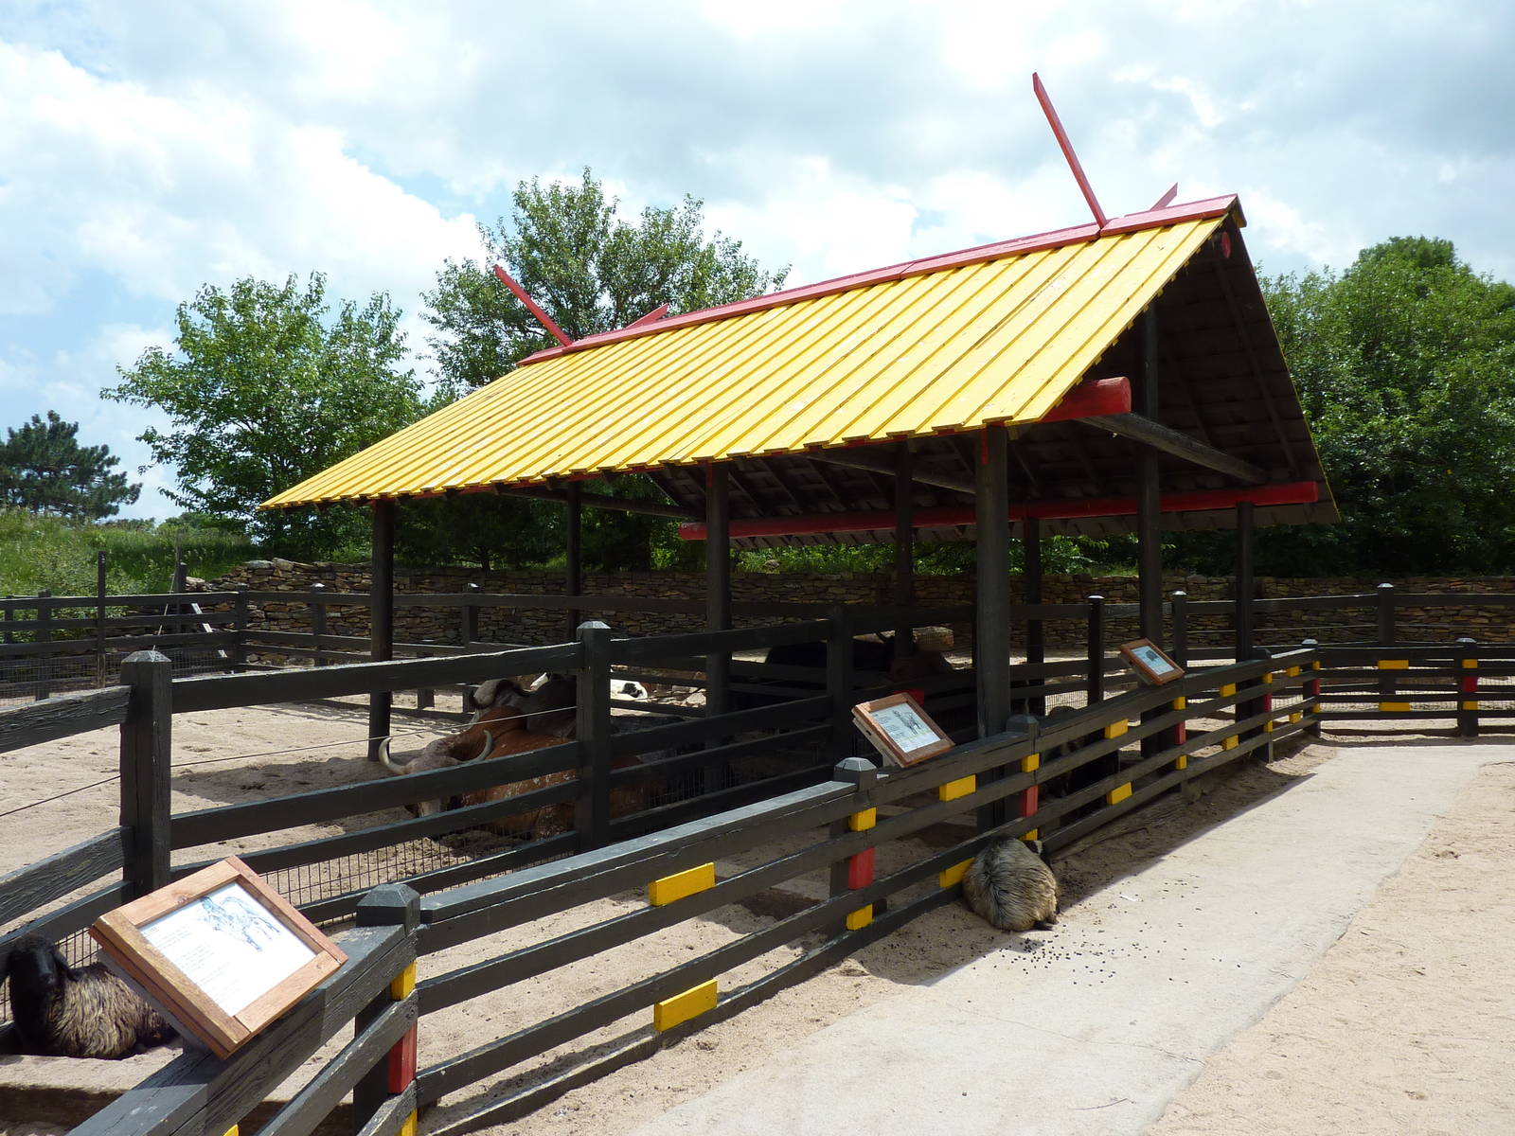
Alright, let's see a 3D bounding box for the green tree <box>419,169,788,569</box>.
[{"bbox_3d":[-3.529,-4.530,25.000,8.400,9.100,8.000,0,-2,0],"label":"green tree"}]

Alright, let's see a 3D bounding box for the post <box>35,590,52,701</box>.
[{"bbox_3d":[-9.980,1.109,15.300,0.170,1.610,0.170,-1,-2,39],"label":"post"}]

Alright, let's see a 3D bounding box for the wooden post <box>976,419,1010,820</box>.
[{"bbox_3d":[1.575,0.403,7.300,0.225,2.720,0.225,-1,-2,39],"label":"wooden post"}]

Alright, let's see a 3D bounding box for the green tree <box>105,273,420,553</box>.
[{"bbox_3d":[-12.224,-3.841,27.000,7.800,6.900,7.200,0,-2,0],"label":"green tree"}]

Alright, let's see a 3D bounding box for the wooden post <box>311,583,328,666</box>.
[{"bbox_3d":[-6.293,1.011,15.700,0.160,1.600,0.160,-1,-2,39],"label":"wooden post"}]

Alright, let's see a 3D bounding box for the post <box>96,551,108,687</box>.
[{"bbox_3d":[-9.589,0.822,16.000,0.120,2.150,0.120,-1,-2,39],"label":"post"}]

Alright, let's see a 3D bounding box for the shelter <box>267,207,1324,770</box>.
[{"bbox_3d":[0.535,-0.507,11.988,9.022,5.032,7.888,-1,-2,39],"label":"shelter"}]

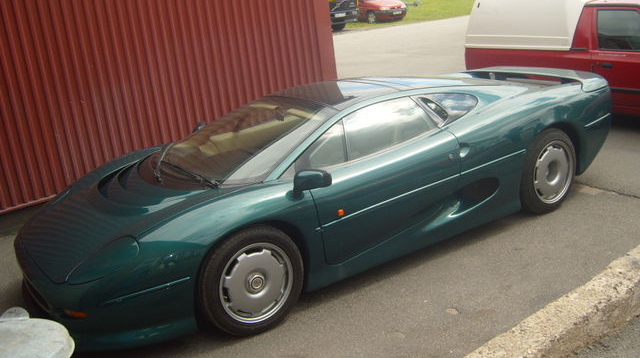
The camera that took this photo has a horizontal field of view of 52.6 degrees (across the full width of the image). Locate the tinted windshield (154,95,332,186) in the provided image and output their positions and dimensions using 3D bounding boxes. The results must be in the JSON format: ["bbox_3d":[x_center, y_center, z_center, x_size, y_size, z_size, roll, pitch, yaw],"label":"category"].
[{"bbox_3d":[-0.566,-0.284,4.524,1.080,0.390,1.380,-16,18,-31],"label":"tinted windshield"}]

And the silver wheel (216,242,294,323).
[{"bbox_3d":[-0.398,0.573,3.729,0.465,0.465,0.180,-16,18,-31],"label":"silver wheel"}]

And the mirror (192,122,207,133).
[{"bbox_3d":[-0.979,-0.404,5.387,0.130,0.135,0.210,-16,18,-31],"label":"mirror"}]

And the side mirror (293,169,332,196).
[{"bbox_3d":[-0.044,0.020,3.762,0.130,0.135,0.210,-16,18,-31],"label":"side mirror"}]

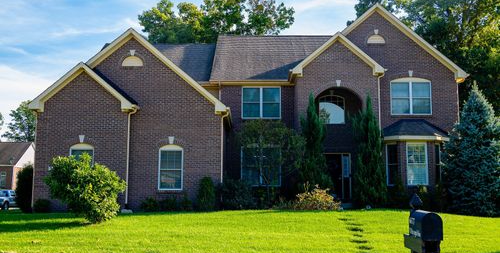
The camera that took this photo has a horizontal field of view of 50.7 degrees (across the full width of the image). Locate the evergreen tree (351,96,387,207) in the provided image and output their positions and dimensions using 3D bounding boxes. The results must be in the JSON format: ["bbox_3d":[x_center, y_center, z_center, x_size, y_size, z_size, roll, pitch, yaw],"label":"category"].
[{"bbox_3d":[4.785,0.998,21.263,1.465,4.482,1.465,0,-7,1],"label":"evergreen tree"}]

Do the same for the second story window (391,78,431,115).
[{"bbox_3d":[6.960,-1.292,22.775,1.782,1.652,0.140,0,-7,1],"label":"second story window"}]

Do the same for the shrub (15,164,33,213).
[{"bbox_3d":[-8.455,2.335,19.915,0.875,1.799,0.875,0,-7,1],"label":"shrub"}]

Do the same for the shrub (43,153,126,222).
[{"bbox_3d":[-5.047,1.901,16.187,2.485,2.056,2.300,0,-7,0],"label":"shrub"}]

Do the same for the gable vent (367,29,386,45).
[{"bbox_3d":[5.522,-3.908,23.031,0.869,0.675,0.120,0,-7,1],"label":"gable vent"}]

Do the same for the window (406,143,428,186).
[{"bbox_3d":[6.960,1.550,21.950,0.860,1.790,0.140,0,-7,0],"label":"window"}]

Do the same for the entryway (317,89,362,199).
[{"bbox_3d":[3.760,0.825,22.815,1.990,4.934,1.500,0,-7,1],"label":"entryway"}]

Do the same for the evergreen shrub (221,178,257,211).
[{"bbox_3d":[-0.446,2.632,20.442,1.396,1.230,1.250,0,-7,1],"label":"evergreen shrub"}]

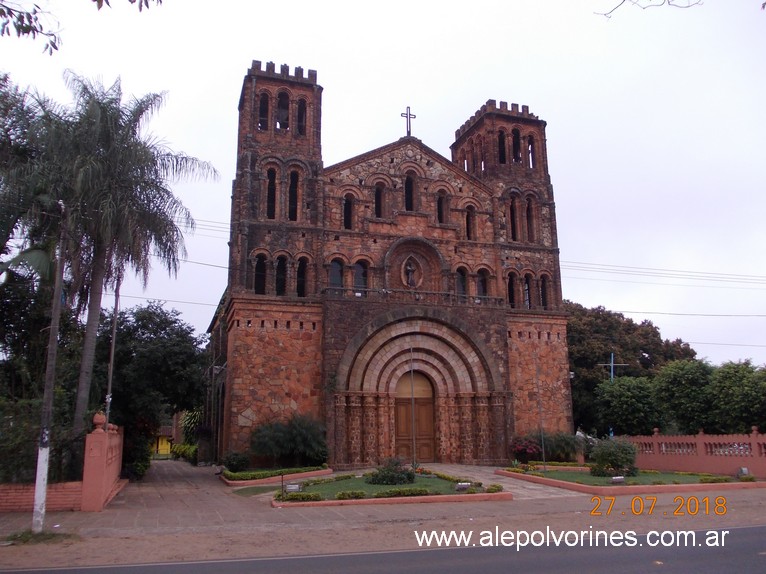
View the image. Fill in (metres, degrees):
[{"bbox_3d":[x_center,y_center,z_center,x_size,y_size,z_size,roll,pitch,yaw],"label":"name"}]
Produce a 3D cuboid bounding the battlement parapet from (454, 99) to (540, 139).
[{"bbox_3d":[5.213,-7.397,28.650,2.500,0.650,3.500,3,-12,-18],"label":"battlement parapet"}]

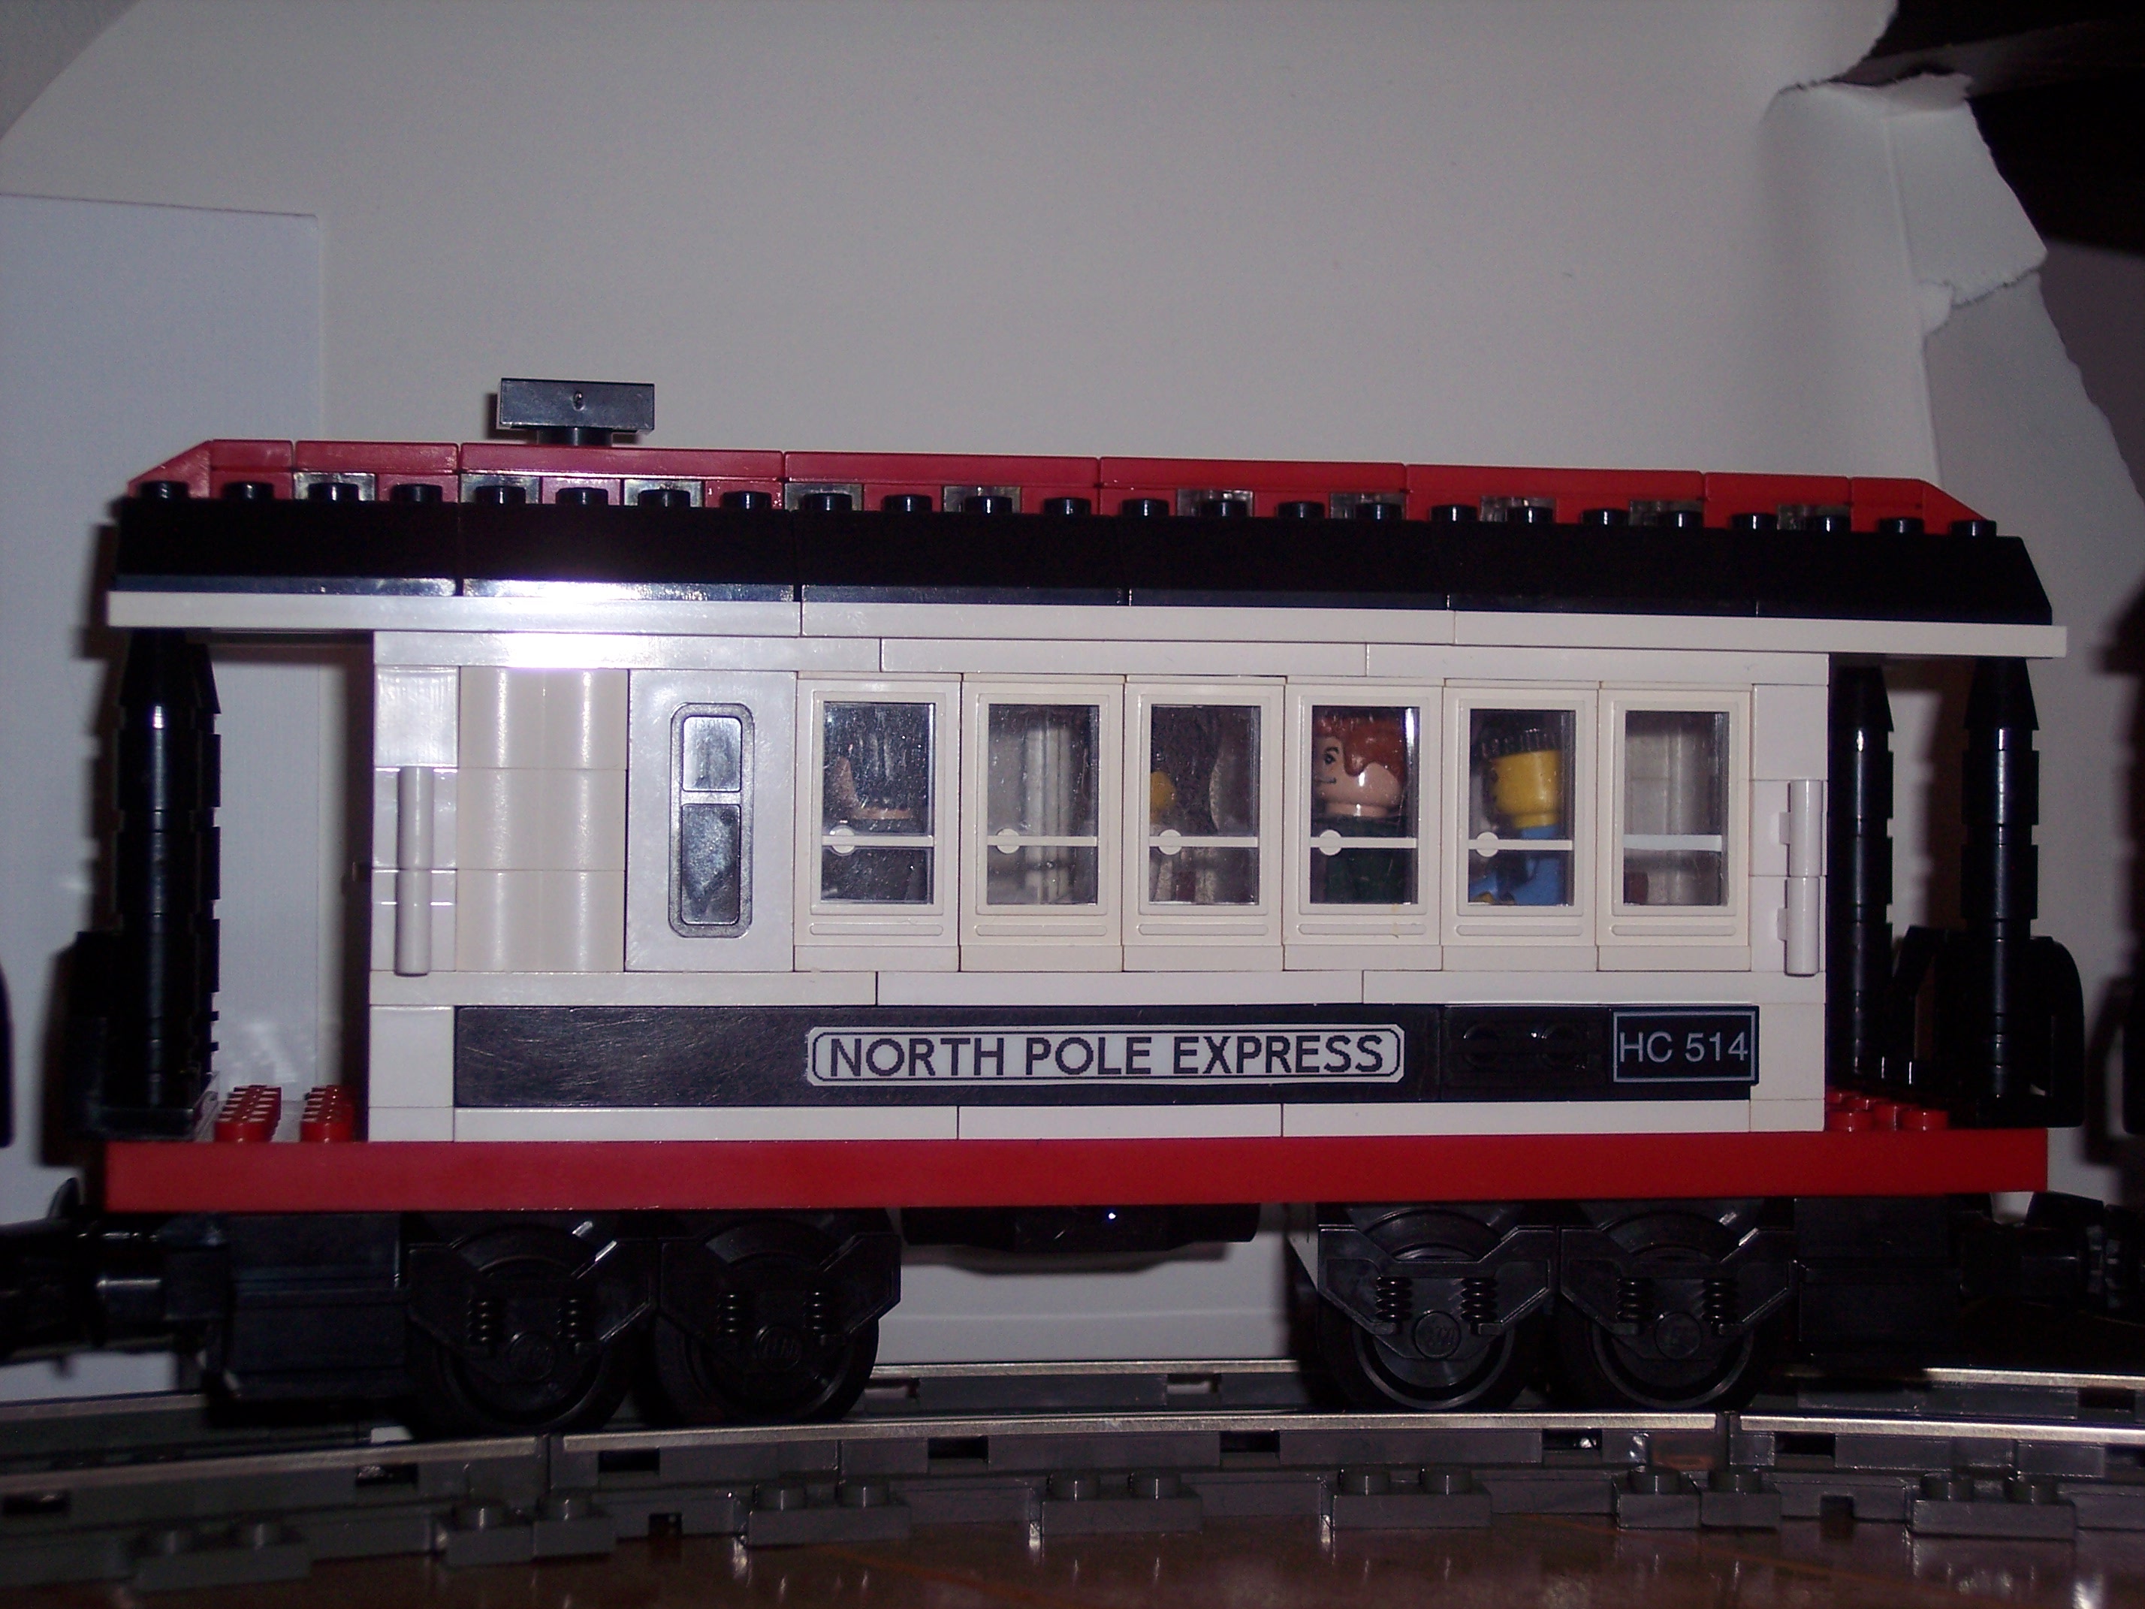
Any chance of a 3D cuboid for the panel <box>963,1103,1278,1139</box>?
[{"bbox_3d":[0.004,0.031,0.395,0.032,0.003,0.008,0,0,-11],"label":"panel"}]

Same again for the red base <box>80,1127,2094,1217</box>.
[{"bbox_3d":[0.000,0.035,0.415,0.192,0.007,0.048,0,0,-11],"label":"red base"}]

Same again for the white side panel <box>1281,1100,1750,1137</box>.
[{"bbox_3d":[0.043,0.031,0.403,0.048,0.003,0.008,0,0,-11],"label":"white side panel"}]

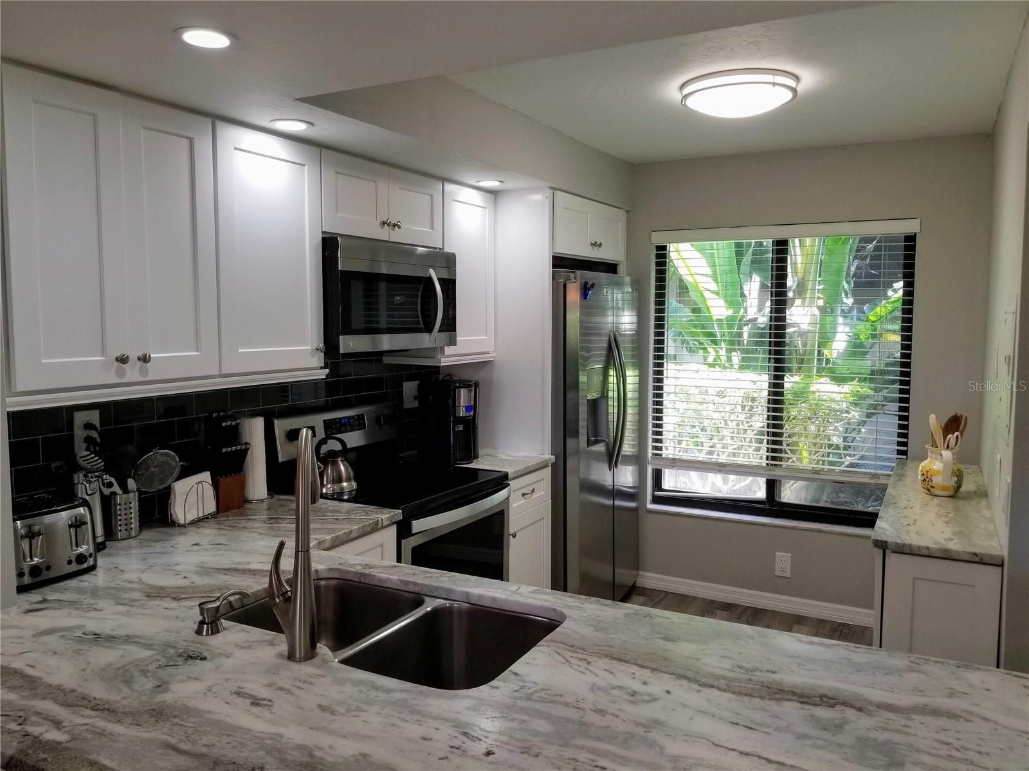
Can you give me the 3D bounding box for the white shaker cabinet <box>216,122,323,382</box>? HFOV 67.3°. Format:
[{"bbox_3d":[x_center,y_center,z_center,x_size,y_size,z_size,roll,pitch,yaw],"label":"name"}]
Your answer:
[{"bbox_3d":[-0.931,-0.435,2.618,0.325,0.765,0.457,3,5,29],"label":"white shaker cabinet"}]

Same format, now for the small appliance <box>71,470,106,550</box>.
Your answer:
[{"bbox_3d":[-1.219,0.357,2.186,0.092,0.222,0.085,3,5,29],"label":"small appliance"}]

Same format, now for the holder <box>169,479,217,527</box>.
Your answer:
[{"bbox_3d":[-1.057,0.375,2.539,0.070,0.128,0.167,1,5,12],"label":"holder"}]

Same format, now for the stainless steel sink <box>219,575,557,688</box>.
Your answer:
[{"bbox_3d":[-0.279,0.648,1.722,0.736,0.216,0.465,3,6,28],"label":"stainless steel sink"}]

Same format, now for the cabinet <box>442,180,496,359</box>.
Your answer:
[{"bbox_3d":[-0.339,-0.506,3.602,0.337,0.789,0.452,3,6,28],"label":"cabinet"}]

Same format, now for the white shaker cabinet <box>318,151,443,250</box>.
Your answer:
[{"bbox_3d":[-0.622,-0.703,3.051,0.337,0.294,0.763,3,6,28],"label":"white shaker cabinet"}]

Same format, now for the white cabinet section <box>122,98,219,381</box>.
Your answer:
[{"bbox_3d":[-1.115,-0.408,2.285,0.328,0.765,0.302,3,6,28],"label":"white cabinet section"}]

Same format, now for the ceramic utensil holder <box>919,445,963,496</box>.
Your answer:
[{"bbox_3d":[1.700,0.341,3.082,0.163,0.185,0.180,1,5,17],"label":"ceramic utensil holder"}]

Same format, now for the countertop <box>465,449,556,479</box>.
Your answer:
[{"bbox_3d":[-0.203,0.353,3.601,0.657,0.033,0.427,3,6,28],"label":"countertop"}]

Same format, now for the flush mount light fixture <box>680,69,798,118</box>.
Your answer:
[{"bbox_3d":[0.826,-1.057,2.848,0.417,0.091,0.417,3,6,28],"label":"flush mount light fixture"}]

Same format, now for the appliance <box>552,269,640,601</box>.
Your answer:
[{"bbox_3d":[0.202,0.316,4.194,0.782,1.801,0.910,3,6,28],"label":"appliance"}]

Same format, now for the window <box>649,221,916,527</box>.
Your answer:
[{"bbox_3d":[1.381,-0.043,4.143,1.360,1.600,0.120,3,5,29],"label":"window"}]

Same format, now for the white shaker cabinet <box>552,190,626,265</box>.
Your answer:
[{"bbox_3d":[0.139,-0.807,4.130,0.628,0.284,0.961,3,6,28],"label":"white shaker cabinet"}]

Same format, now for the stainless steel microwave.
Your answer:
[{"bbox_3d":[-0.584,-0.351,3.064,0.424,0.409,0.754,3,6,28],"label":"stainless steel microwave"}]

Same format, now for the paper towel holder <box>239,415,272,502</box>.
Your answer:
[{"bbox_3d":[-0.944,0.265,2.819,0.125,0.300,0.125,3,5,29],"label":"paper towel holder"}]

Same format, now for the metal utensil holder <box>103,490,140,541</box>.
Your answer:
[{"bbox_3d":[-1.174,0.390,2.317,0.091,0.128,0.091,3,6,28],"label":"metal utensil holder"}]

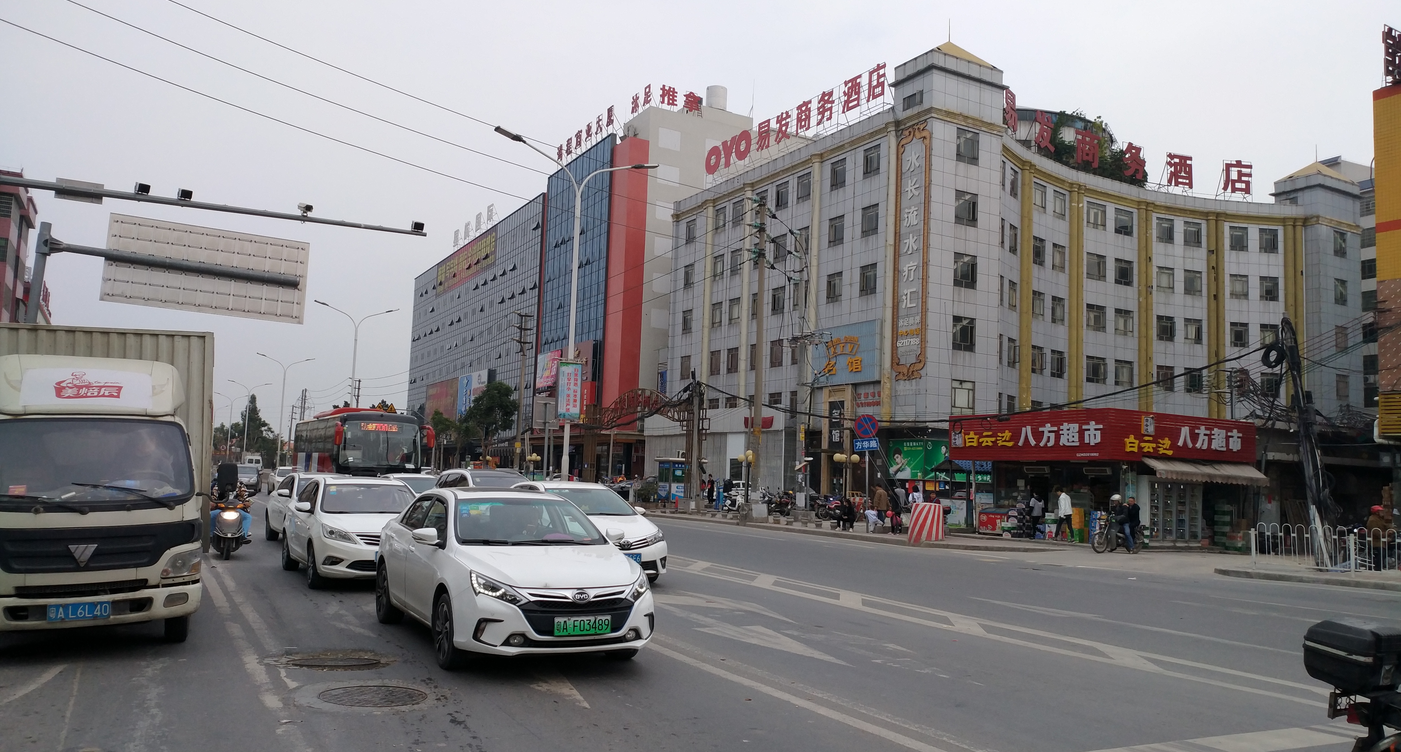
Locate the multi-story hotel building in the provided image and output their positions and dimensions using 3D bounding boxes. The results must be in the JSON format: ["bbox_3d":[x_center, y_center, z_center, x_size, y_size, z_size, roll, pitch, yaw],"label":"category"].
[{"bbox_3d":[22.376,-2.851,78.129,40.500,25.500,29.500,5,-6,-27],"label":"multi-story hotel building"}]

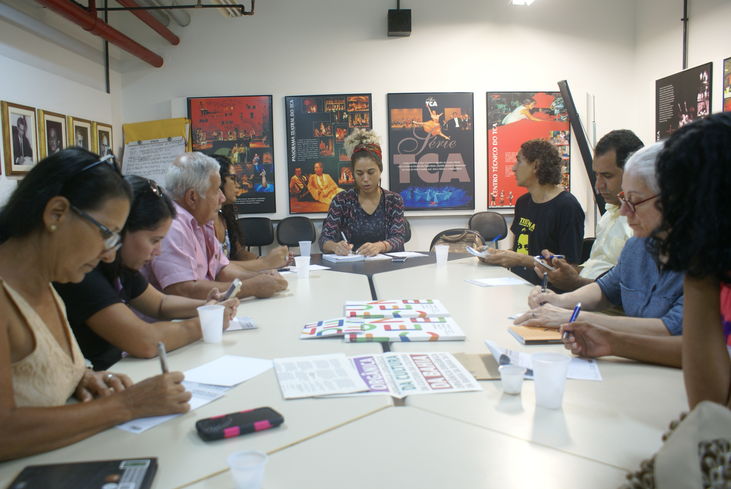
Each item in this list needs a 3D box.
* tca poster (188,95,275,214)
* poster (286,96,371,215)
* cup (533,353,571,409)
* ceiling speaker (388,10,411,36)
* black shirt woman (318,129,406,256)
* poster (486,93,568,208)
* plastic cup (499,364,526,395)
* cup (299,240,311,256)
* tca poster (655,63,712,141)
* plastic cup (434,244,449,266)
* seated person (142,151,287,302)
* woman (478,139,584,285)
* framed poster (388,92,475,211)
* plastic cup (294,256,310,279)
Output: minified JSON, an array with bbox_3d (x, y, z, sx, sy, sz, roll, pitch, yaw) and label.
[{"bbox_3d":[-1.230,-0.816,5.050,0.795,1.075,0.030,-1,7,-1],"label":"tca poster"},{"bbox_3d":[-0.321,-0.827,5.068,0.795,1.075,0.030,-1,7,-1],"label":"poster"},{"bbox_3d":[0.329,0.244,0.974,0.068,0.087,0.068,-1,6,0],"label":"cup"},{"bbox_3d":[0.306,-1.982,4.925,0.210,0.220,0.170,-1,6,0],"label":"ceiling speaker"},{"bbox_3d":[-0.004,0.051,3.345,0.520,1.440,0.680,-1,6,0],"label":"black shirt woman"},{"bbox_3d":[1.526,-0.868,5.102,0.795,1.075,0.030,-1,7,-1],"label":"poster"},{"bbox_3d":[0.278,0.257,1.038,0.050,0.044,0.050,-1,6,0],"label":"plastic cup"},{"bbox_3d":[-0.323,0.036,2.965,0.068,0.087,0.068,-1,6,0],"label":"cup"},{"bbox_3d":[2.541,-0.843,4.430,0.030,1.080,0.760,-1,6,0],"label":"tca poster"},{"bbox_3d":[0.370,0.050,2.632,0.071,0.085,0.071,-1,7,-1],"label":"plastic cup"},{"bbox_3d":[-0.564,0.289,2.064,0.640,1.270,0.520,0,6,16],"label":"seated person"},{"bbox_3d":[0.803,0.148,2.722,0.700,1.330,0.520,-5,7,-26],"label":"woman"},{"bbox_3d":[0.616,-0.851,5.085,0.795,1.075,0.030,-1,7,-1],"label":"framed poster"},{"bbox_3d":[-0.269,0.095,2.363,0.071,0.085,0.071,-1,7,-1],"label":"plastic cup"}]

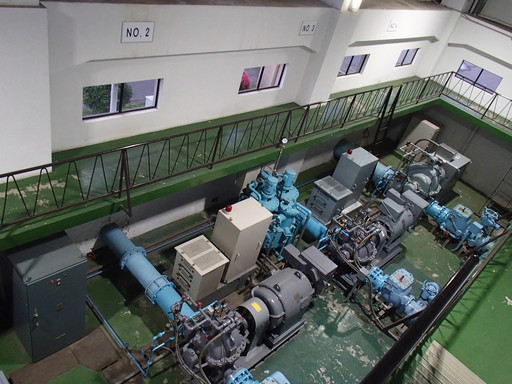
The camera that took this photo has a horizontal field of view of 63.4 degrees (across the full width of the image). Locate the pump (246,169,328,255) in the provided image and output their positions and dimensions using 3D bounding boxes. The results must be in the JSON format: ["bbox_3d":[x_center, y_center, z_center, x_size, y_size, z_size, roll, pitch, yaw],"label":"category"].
[{"bbox_3d":[0.822,0.488,11.040,1.716,1.659,1.859,38,39,28],"label":"pump"}]

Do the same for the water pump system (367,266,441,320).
[{"bbox_3d":[3.545,2.331,10.210,1.359,0.751,1.073,38,39,28],"label":"water pump system"}]

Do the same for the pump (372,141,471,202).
[{"bbox_3d":[6.087,-0.540,14.947,1.680,1.501,3.718,38,39,28],"label":"pump"}]

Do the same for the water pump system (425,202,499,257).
[{"bbox_3d":[6.940,0.927,13.635,2.038,0.822,1.680,38,39,28],"label":"water pump system"}]

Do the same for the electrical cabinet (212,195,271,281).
[{"bbox_3d":[-0.378,1.084,9.290,0.701,1.573,1.001,38,39,28],"label":"electrical cabinet"}]

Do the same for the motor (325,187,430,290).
[{"bbox_3d":[3.497,1.234,11.663,1.466,1.073,4.111,38,39,28],"label":"motor"}]

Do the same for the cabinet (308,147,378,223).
[{"bbox_3d":[2.680,-0.218,12.487,0.901,1.573,2.159,38,39,28],"label":"cabinet"}]

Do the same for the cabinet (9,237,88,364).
[{"bbox_3d":[-3.457,1.838,6.979,0.622,1.952,0.922,38,39,28],"label":"cabinet"}]

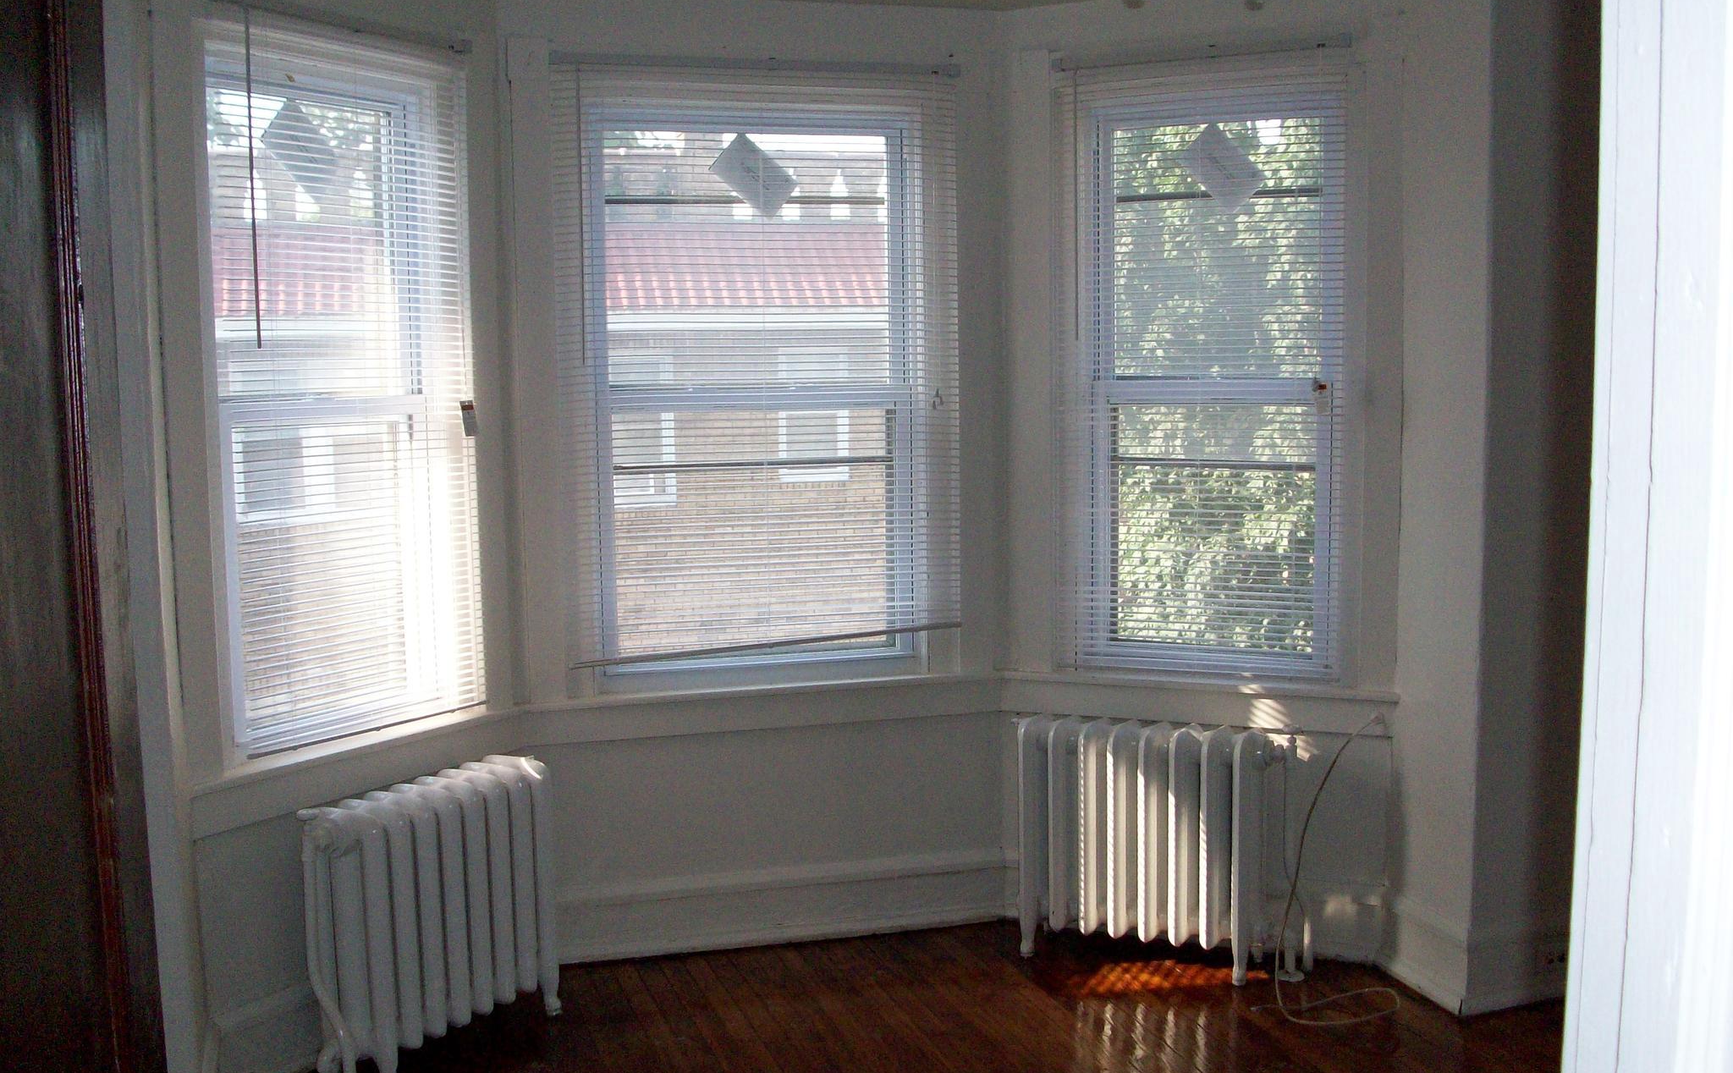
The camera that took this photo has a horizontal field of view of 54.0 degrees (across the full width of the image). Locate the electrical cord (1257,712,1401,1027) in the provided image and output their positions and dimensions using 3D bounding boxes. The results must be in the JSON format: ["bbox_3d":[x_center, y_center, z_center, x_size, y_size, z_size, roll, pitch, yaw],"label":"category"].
[{"bbox_3d":[1.139,0.802,4.147,0.432,0.659,0.315,-3,6,-17],"label":"electrical cord"}]

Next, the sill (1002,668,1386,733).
[{"bbox_3d":[0.865,0.437,4.535,1.053,0.121,0.102,2,7,25],"label":"sill"}]

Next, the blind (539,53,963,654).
[{"bbox_3d":[-0.260,-0.444,4.426,1.079,1.532,0.044,-3,6,-17],"label":"blind"}]

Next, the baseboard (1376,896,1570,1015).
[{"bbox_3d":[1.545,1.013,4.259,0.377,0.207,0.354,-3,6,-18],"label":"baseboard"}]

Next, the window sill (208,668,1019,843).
[{"bbox_3d":[-0.627,0.480,4.307,2.194,0.121,0.480,-5,7,-34],"label":"window sill"}]

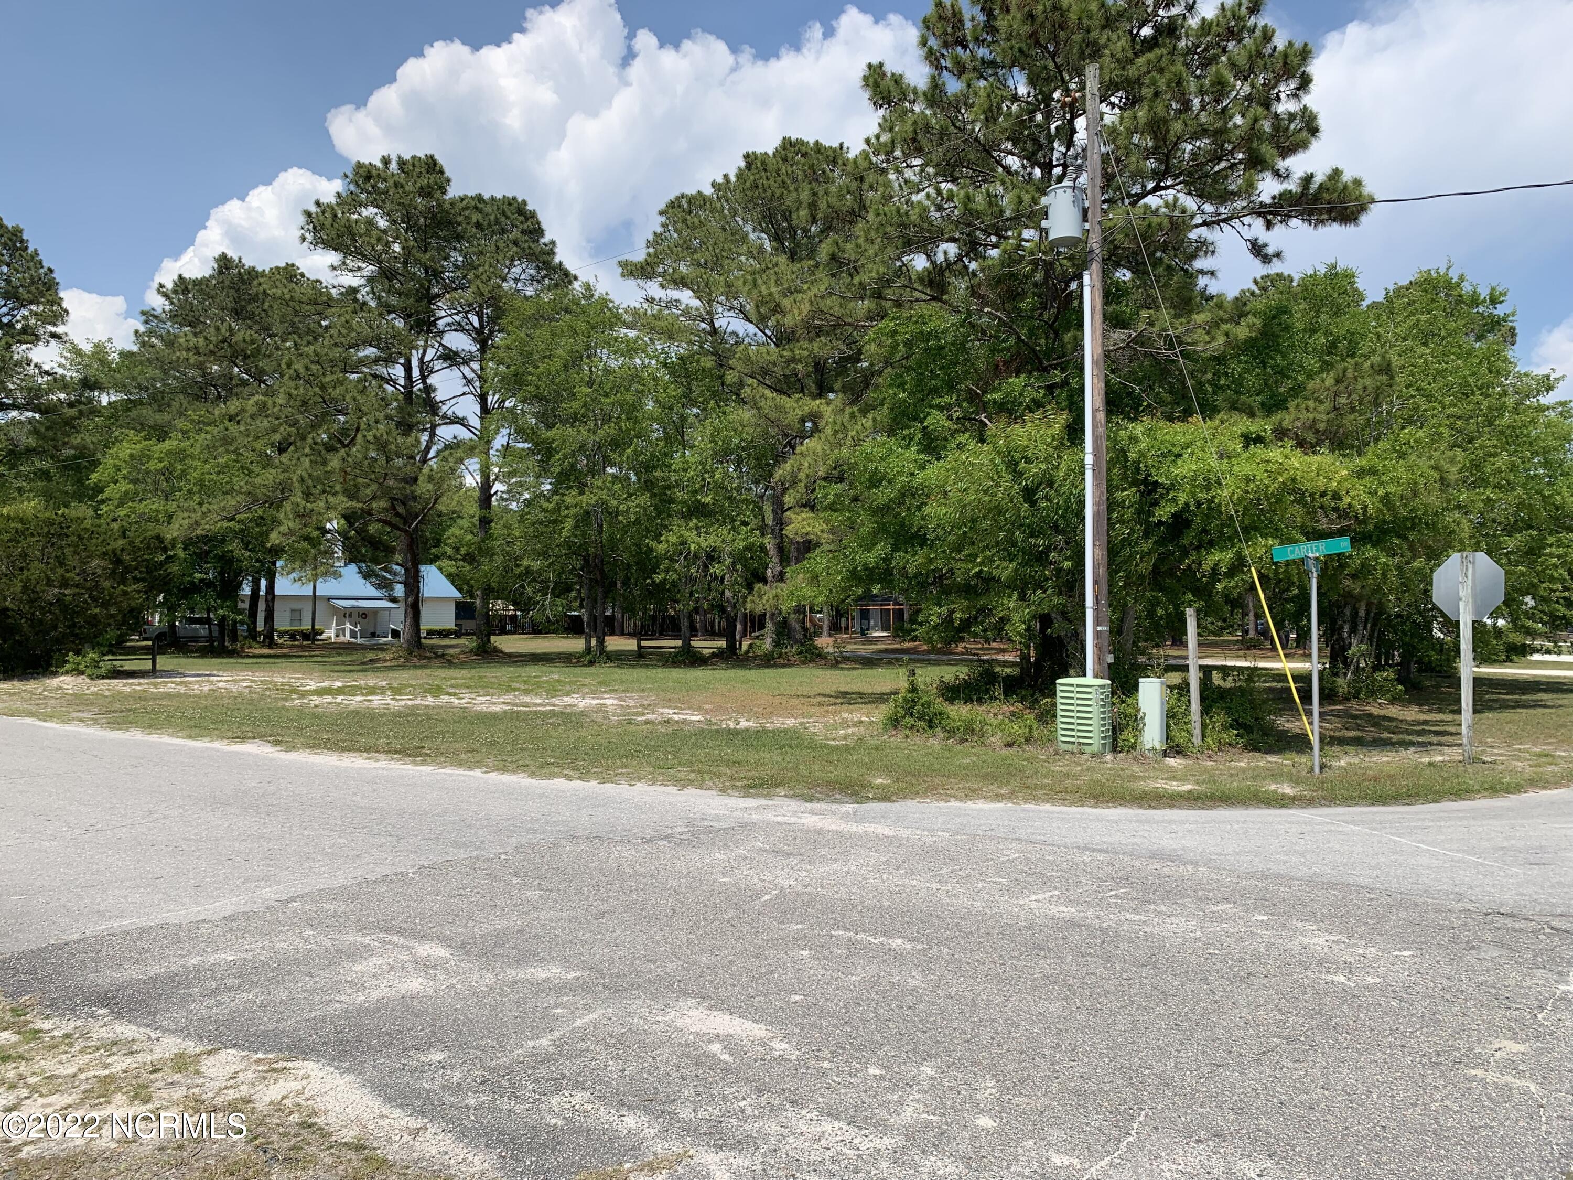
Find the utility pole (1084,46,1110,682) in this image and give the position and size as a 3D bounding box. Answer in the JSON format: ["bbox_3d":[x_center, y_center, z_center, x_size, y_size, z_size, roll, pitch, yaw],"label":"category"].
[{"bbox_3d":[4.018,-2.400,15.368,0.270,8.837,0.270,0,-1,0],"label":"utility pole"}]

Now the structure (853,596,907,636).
[{"bbox_3d":[8.403,2.552,106.970,4.300,3.300,3.300,0,-2,10],"label":"structure"}]

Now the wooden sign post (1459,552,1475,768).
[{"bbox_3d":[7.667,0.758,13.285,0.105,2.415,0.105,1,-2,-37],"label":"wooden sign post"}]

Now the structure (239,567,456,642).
[{"bbox_3d":[-36.206,0.993,95.124,16.870,6.200,12.500,1,-2,-37],"label":"structure"}]

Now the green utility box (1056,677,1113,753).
[{"bbox_3d":[3.720,1.561,14.644,0.420,0.880,0.570,1,-2,-45],"label":"green utility box"}]

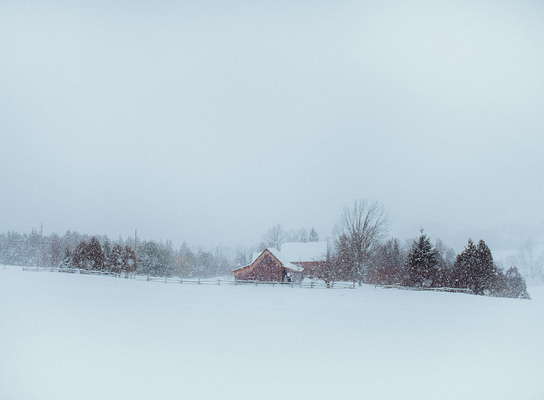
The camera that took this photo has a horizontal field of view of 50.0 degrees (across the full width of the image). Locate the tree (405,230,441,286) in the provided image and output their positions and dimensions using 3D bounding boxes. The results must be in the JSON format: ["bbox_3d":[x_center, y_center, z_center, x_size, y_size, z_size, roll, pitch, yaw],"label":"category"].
[{"bbox_3d":[22.335,8.733,86.566,5.370,8.420,5.100,0,-6,0],"label":"tree"}]

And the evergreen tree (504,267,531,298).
[{"bbox_3d":[37.939,12.742,90.141,4.060,4.900,3.850,0,-6,0],"label":"evergreen tree"}]

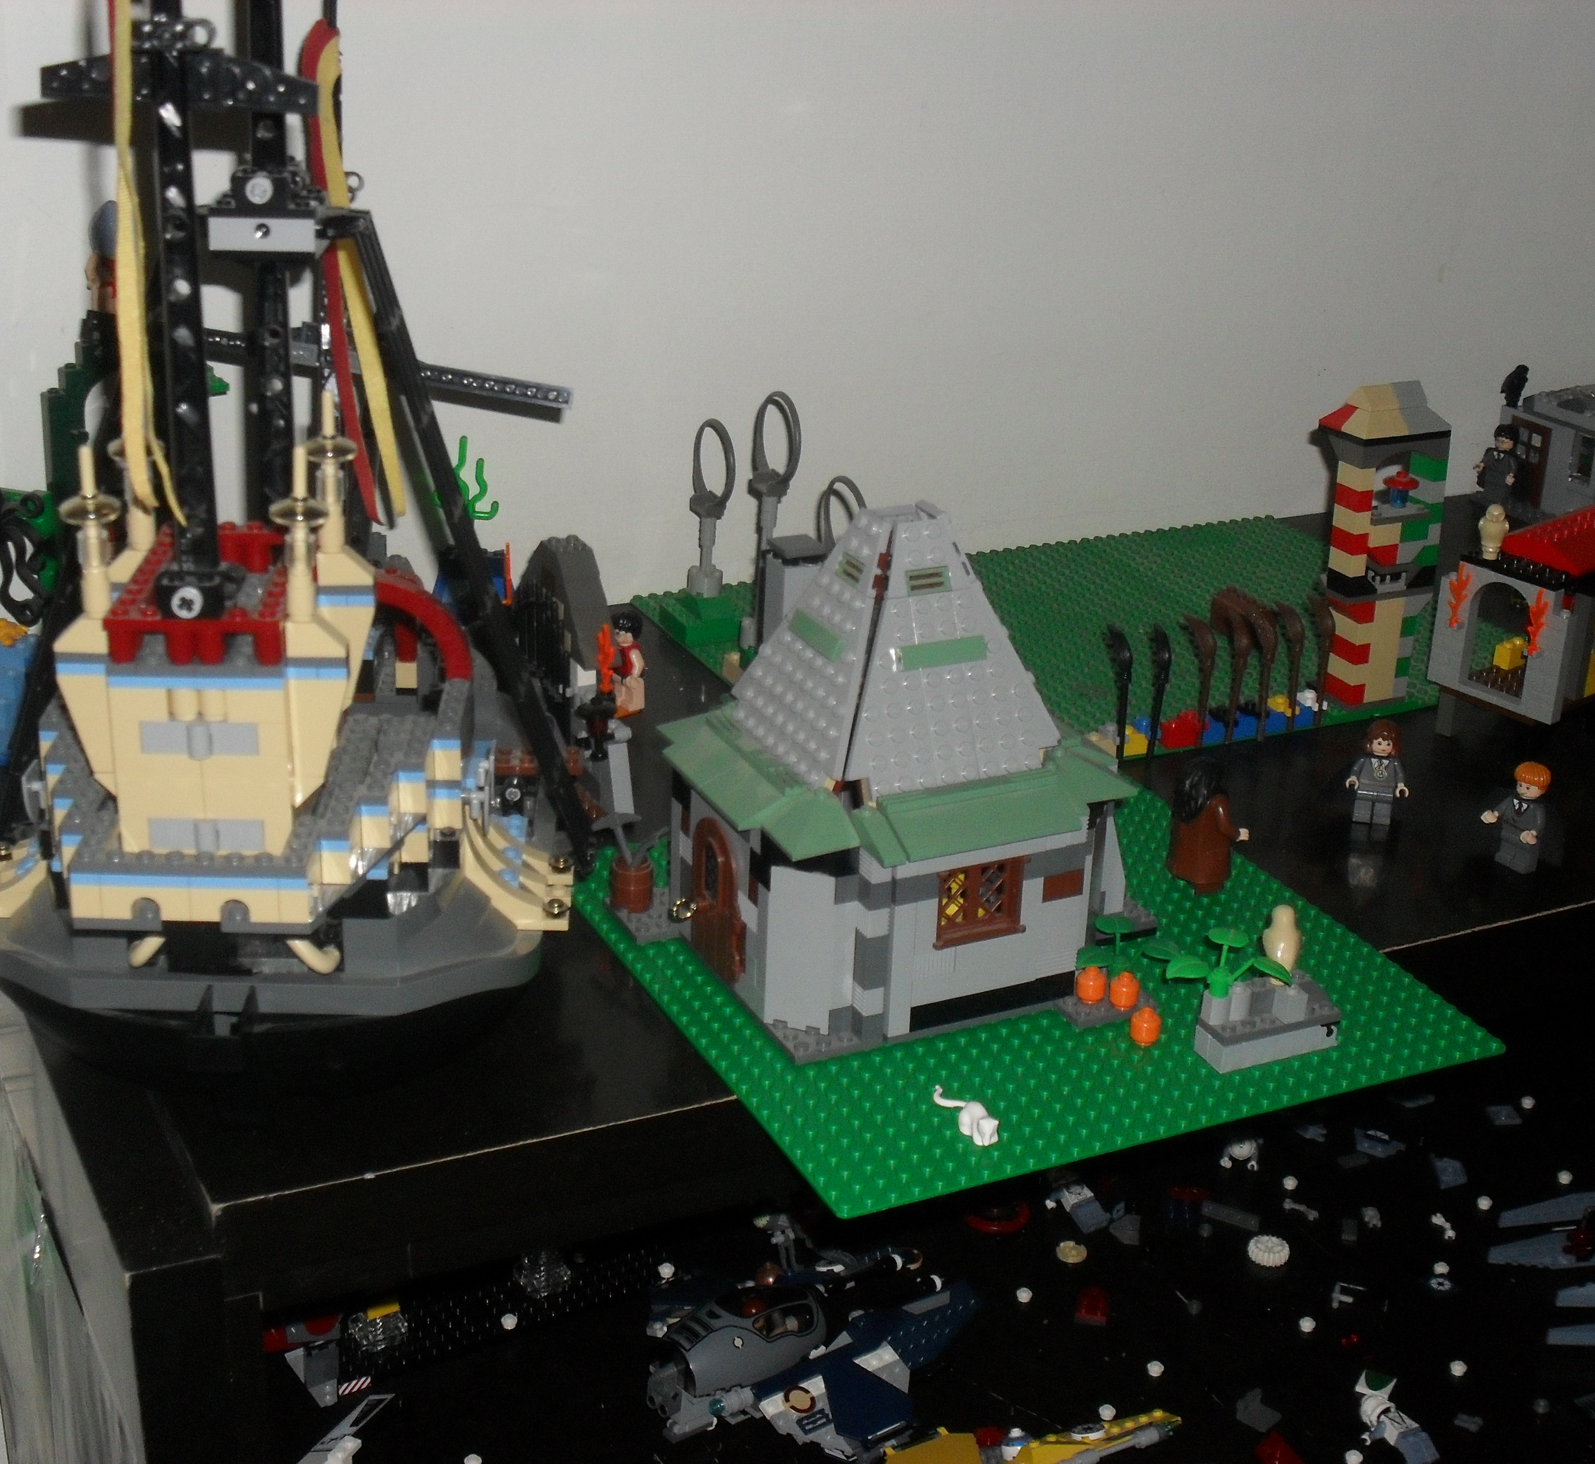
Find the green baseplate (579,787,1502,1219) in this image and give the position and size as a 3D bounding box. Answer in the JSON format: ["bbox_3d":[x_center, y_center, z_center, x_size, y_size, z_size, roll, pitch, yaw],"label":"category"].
[{"bbox_3d":[0.072,0.079,0.851,0.256,0.004,0.256,-9,25,-24],"label":"green baseplate"}]

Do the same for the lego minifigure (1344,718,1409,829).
[{"bbox_3d":[0.235,0.016,0.962,0.025,0.043,0.013,2,23,-1],"label":"lego minifigure"}]

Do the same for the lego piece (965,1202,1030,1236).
[{"bbox_3d":[0.109,0.264,1.284,0.034,0.005,0.034,2,23,-1],"label":"lego piece"}]

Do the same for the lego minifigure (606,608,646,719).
[{"bbox_3d":[-0.075,-0.031,1.043,0.013,0.044,0.025,-17,29,-37],"label":"lego minifigure"}]

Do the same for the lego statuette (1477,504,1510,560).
[{"bbox_3d":[0.301,-0.086,1.023,0.013,0.025,0.011,9,24,16],"label":"lego statuette"}]

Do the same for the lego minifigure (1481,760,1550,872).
[{"bbox_3d":[0.282,0.033,0.926,0.015,0.043,0.025,-12,27,-30],"label":"lego minifigure"}]

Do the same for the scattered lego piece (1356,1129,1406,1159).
[{"bbox_3d":[0.334,0.237,1.363,0.031,0.006,0.015,14,26,27],"label":"scattered lego piece"}]

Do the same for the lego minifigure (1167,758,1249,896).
[{"bbox_3d":[0.156,0.035,0.897,0.022,0.050,0.025,-11,26,-28],"label":"lego minifigure"}]

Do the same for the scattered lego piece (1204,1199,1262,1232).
[{"bbox_3d":[0.237,0.265,1.293,0.032,0.004,0.008,14,26,26],"label":"scattered lego piece"}]

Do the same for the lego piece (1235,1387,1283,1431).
[{"bbox_3d":[0.222,0.327,1.139,0.016,0.010,0.016,22,30,39],"label":"lego piece"}]

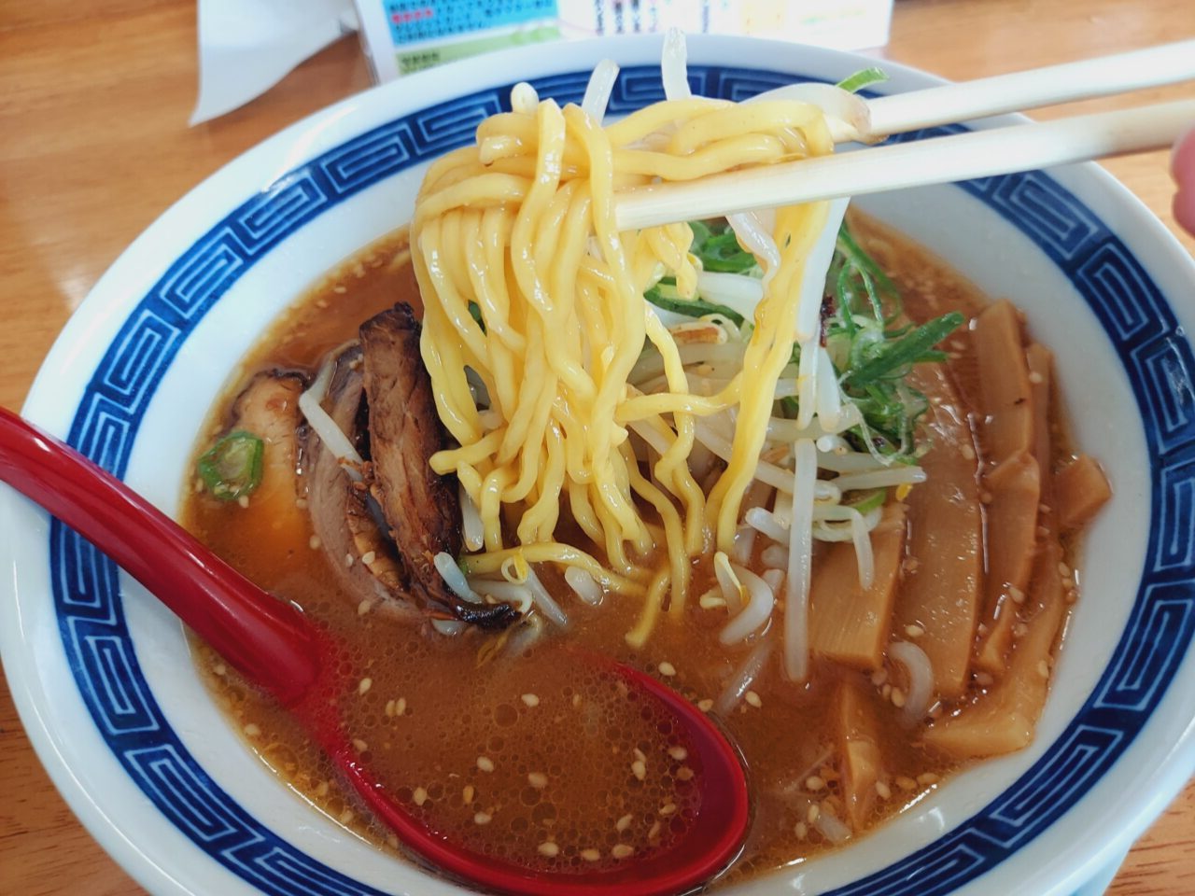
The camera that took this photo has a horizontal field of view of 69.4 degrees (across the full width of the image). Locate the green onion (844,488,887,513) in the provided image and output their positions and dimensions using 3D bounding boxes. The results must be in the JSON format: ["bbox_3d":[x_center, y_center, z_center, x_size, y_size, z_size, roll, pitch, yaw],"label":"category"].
[{"bbox_3d":[0.050,0.010,0.161,0.009,0.004,0.004,-22,53,-10],"label":"green onion"}]

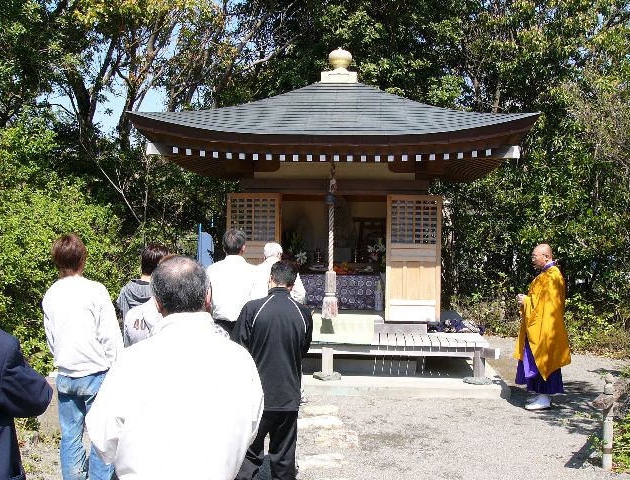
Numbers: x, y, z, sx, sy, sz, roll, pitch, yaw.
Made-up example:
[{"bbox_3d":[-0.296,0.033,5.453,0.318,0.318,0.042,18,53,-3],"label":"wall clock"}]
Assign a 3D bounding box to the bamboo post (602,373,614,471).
[{"bbox_3d":[2.160,1.338,5.460,0.068,0.710,0.068,1,0,0],"label":"bamboo post"}]

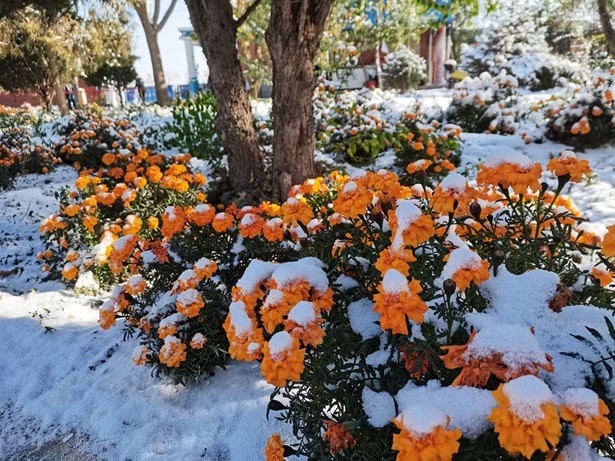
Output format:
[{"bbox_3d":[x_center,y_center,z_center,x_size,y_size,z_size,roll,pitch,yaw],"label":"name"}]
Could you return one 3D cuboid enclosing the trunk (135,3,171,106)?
[{"bbox_3d":[-5.025,-5.654,14.971,1.000,3.150,0.700,-1,17,0],"label":"trunk"}]

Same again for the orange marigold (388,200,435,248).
[{"bbox_3d":[0.144,-0.008,0.640,0.062,0.059,0.057,2,18,13],"label":"orange marigold"}]

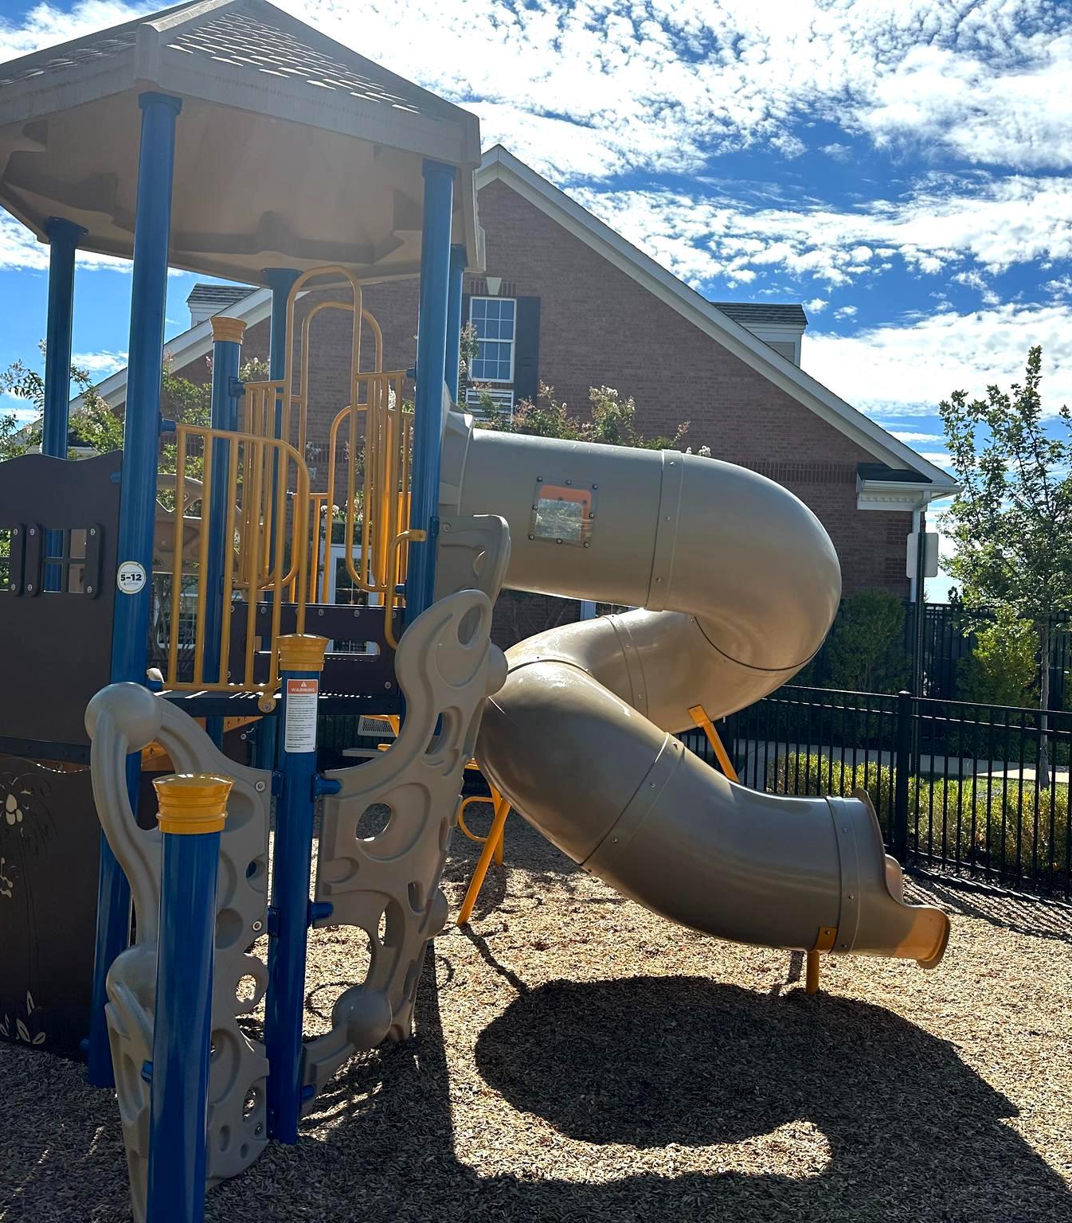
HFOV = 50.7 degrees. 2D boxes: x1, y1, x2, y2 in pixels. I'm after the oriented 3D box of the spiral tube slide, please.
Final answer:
[{"bbox_3d":[0.766,0.411,6.114,2.525,2.506,1.968,2,0,0],"label":"spiral tube slide"}]

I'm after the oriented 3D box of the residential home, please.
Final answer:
[{"bbox_3d":[-0.776,-2.763,24.212,14.400,9.030,13.000,2,0,0],"label":"residential home"}]

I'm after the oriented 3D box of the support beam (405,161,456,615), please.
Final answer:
[{"bbox_3d":[-0.507,-0.066,4.954,0.140,3.782,0.140,2,0,0],"label":"support beam"}]

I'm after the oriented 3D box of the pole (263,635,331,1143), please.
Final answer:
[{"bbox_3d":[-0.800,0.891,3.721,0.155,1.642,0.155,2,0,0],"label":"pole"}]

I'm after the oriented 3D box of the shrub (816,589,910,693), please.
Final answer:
[{"bbox_3d":[4.865,0.771,16.898,1.450,2.206,1.400,2,0,0],"label":"shrub"}]

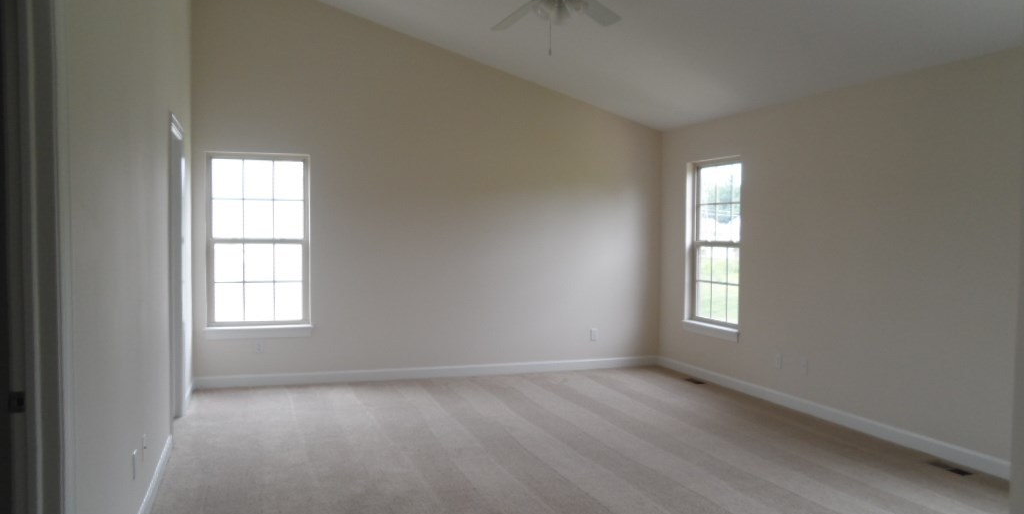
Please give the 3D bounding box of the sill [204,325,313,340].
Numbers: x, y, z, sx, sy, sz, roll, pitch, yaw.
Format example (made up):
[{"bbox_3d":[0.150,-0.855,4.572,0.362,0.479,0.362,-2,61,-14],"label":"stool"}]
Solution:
[{"bbox_3d":[-2.223,0.678,6.534,0.902,0.111,0.100,0,2,-19],"label":"sill"}]

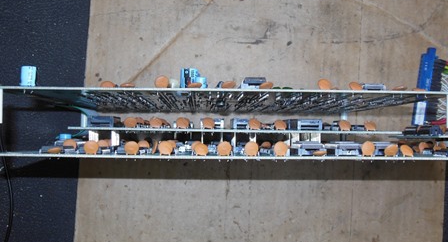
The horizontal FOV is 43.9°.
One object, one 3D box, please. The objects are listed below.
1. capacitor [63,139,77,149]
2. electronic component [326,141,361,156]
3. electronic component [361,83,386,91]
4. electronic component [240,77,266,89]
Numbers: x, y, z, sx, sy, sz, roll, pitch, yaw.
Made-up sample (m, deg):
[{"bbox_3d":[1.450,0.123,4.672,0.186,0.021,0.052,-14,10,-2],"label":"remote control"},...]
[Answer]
[{"bbox_3d":[-0.100,0.017,0.362,0.009,0.003,0.008,1,89,-3],"label":"capacitor"},{"bbox_3d":[0.077,0.018,0.360,0.016,0.033,0.007,1,89,-3],"label":"electronic component"},{"bbox_3d":[0.097,-0.020,0.378,0.016,0.033,0.007,1,89,-3],"label":"electronic component"},{"bbox_3d":[0.018,-0.022,0.363,0.016,0.033,0.008,1,89,-3],"label":"electronic component"}]

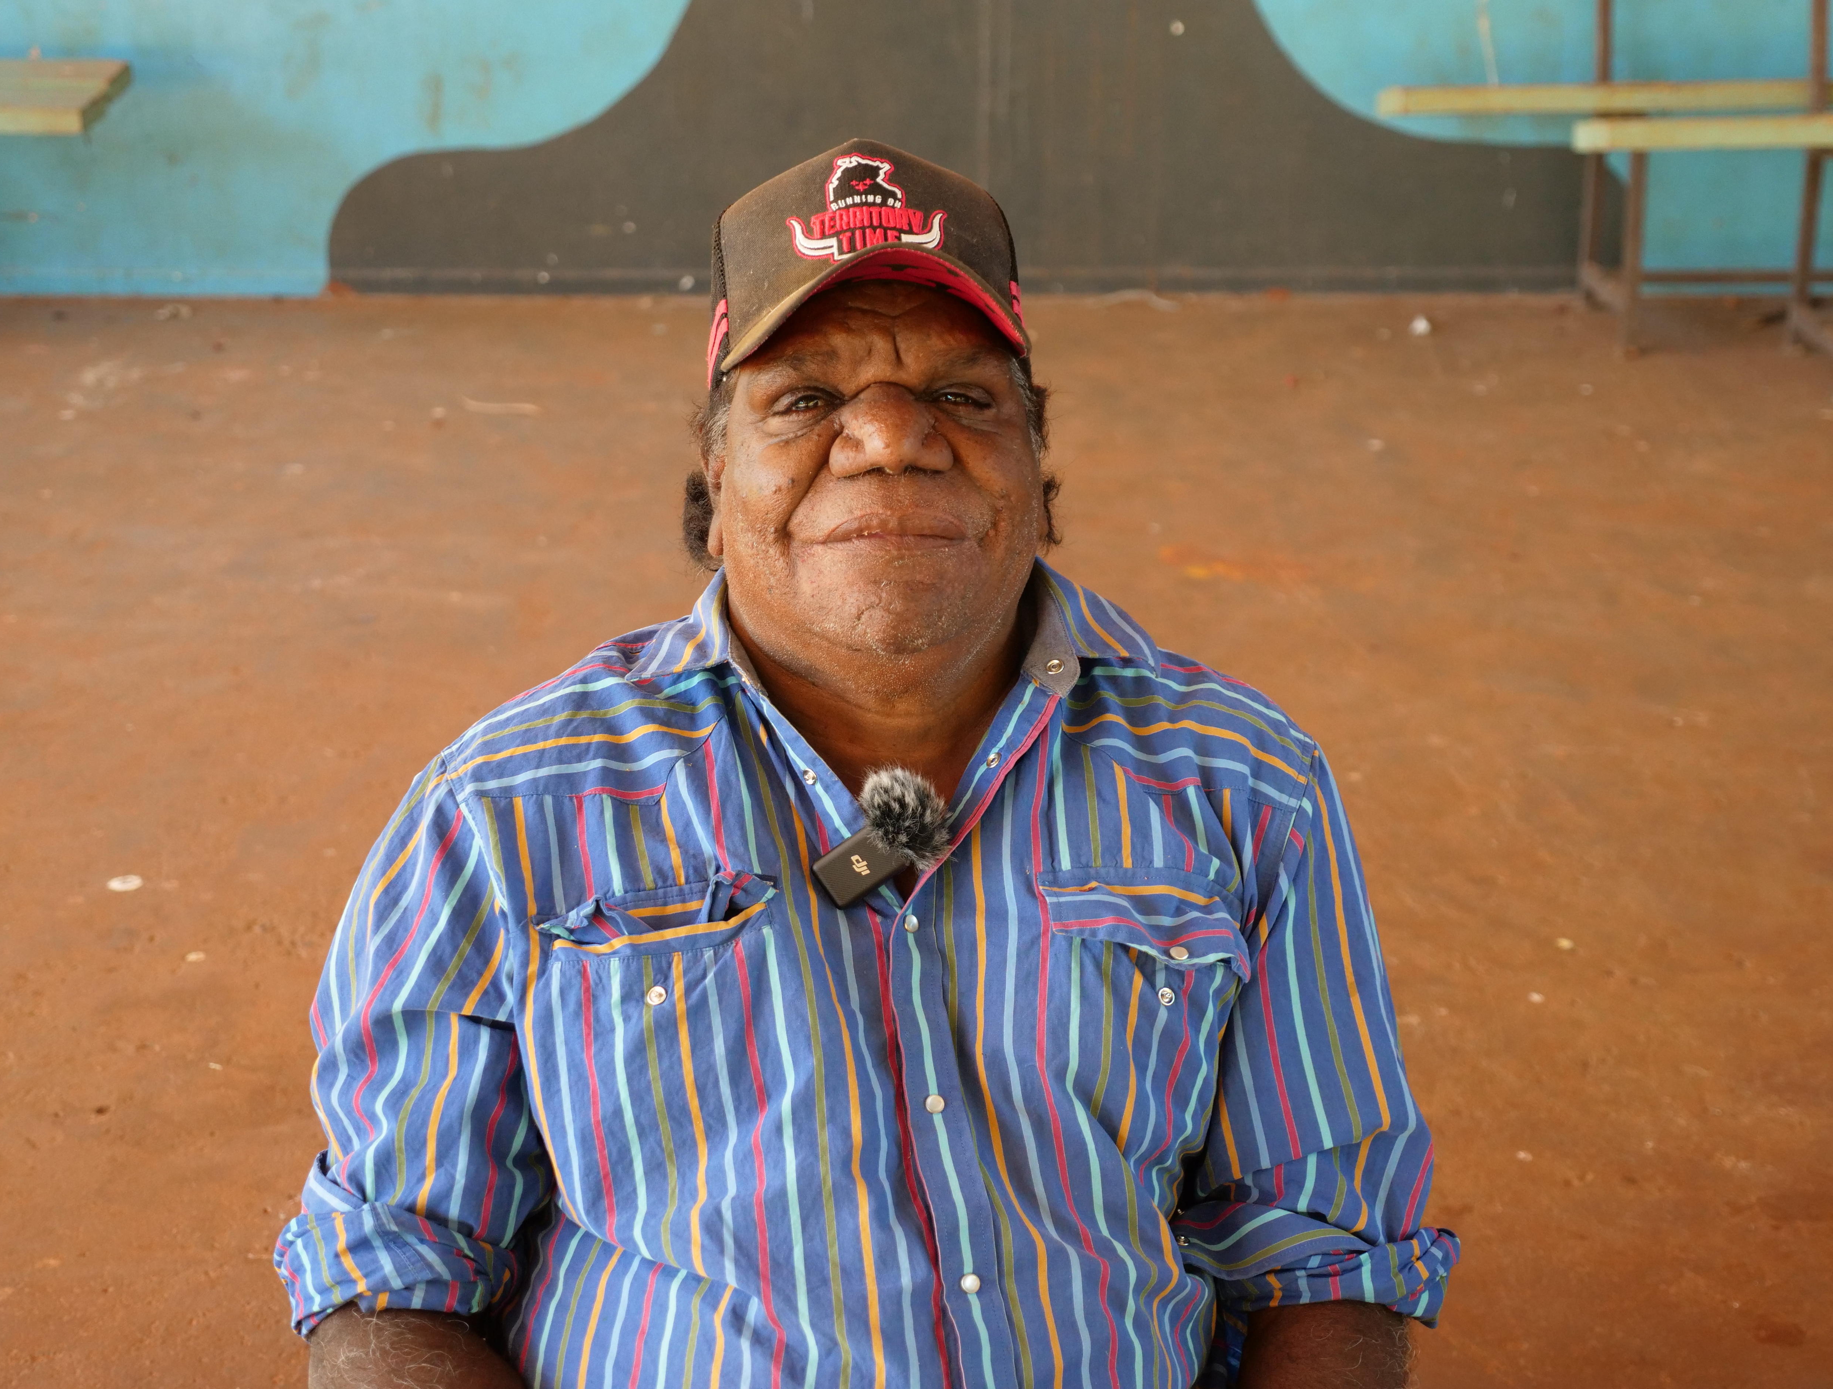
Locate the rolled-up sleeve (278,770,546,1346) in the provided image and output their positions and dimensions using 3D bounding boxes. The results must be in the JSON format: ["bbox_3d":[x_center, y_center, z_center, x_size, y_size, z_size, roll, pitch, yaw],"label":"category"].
[{"bbox_3d":[-0.289,0.201,1.775,0.148,0.332,0.165,5,9,-4],"label":"rolled-up sleeve"}]

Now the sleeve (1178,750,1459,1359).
[{"bbox_3d":[0.230,0.205,1.775,0.150,0.340,0.165,-7,9,-3],"label":"sleeve"}]

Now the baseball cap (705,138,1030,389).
[{"bbox_3d":[-0.026,-0.220,1.633,0.177,0.145,0.262,-2,-14,-6],"label":"baseball cap"}]

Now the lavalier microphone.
[{"bbox_3d":[-0.021,0.078,1.690,0.075,0.056,0.045,-33,-3,-2],"label":"lavalier microphone"}]

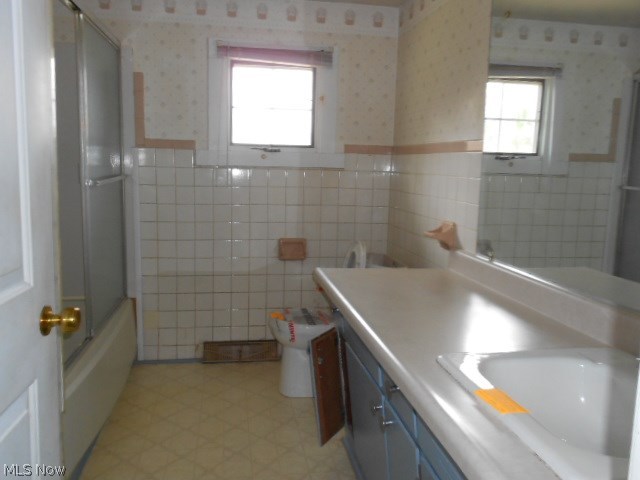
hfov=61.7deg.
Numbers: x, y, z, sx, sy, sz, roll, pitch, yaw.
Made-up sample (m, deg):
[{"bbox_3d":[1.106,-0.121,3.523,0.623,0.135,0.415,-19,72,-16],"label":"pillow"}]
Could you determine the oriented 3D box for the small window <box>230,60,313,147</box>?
[{"bbox_3d":[-0.280,-0.794,3.178,0.497,0.476,0.069,0,8,-10],"label":"small window"}]

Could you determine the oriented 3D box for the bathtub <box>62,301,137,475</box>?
[{"bbox_3d":[-1.351,0.657,2.409,0.744,0.409,1.527,0,8,-10],"label":"bathtub"}]

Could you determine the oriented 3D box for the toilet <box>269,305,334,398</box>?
[{"bbox_3d":[0.093,0.427,2.980,0.758,0.788,0.414,0,8,-10],"label":"toilet"}]

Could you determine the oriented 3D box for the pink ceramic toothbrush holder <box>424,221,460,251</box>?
[{"bbox_3d":[0.536,-0.027,2.450,0.108,0.135,0.148,0,8,-10],"label":"pink ceramic toothbrush holder"}]

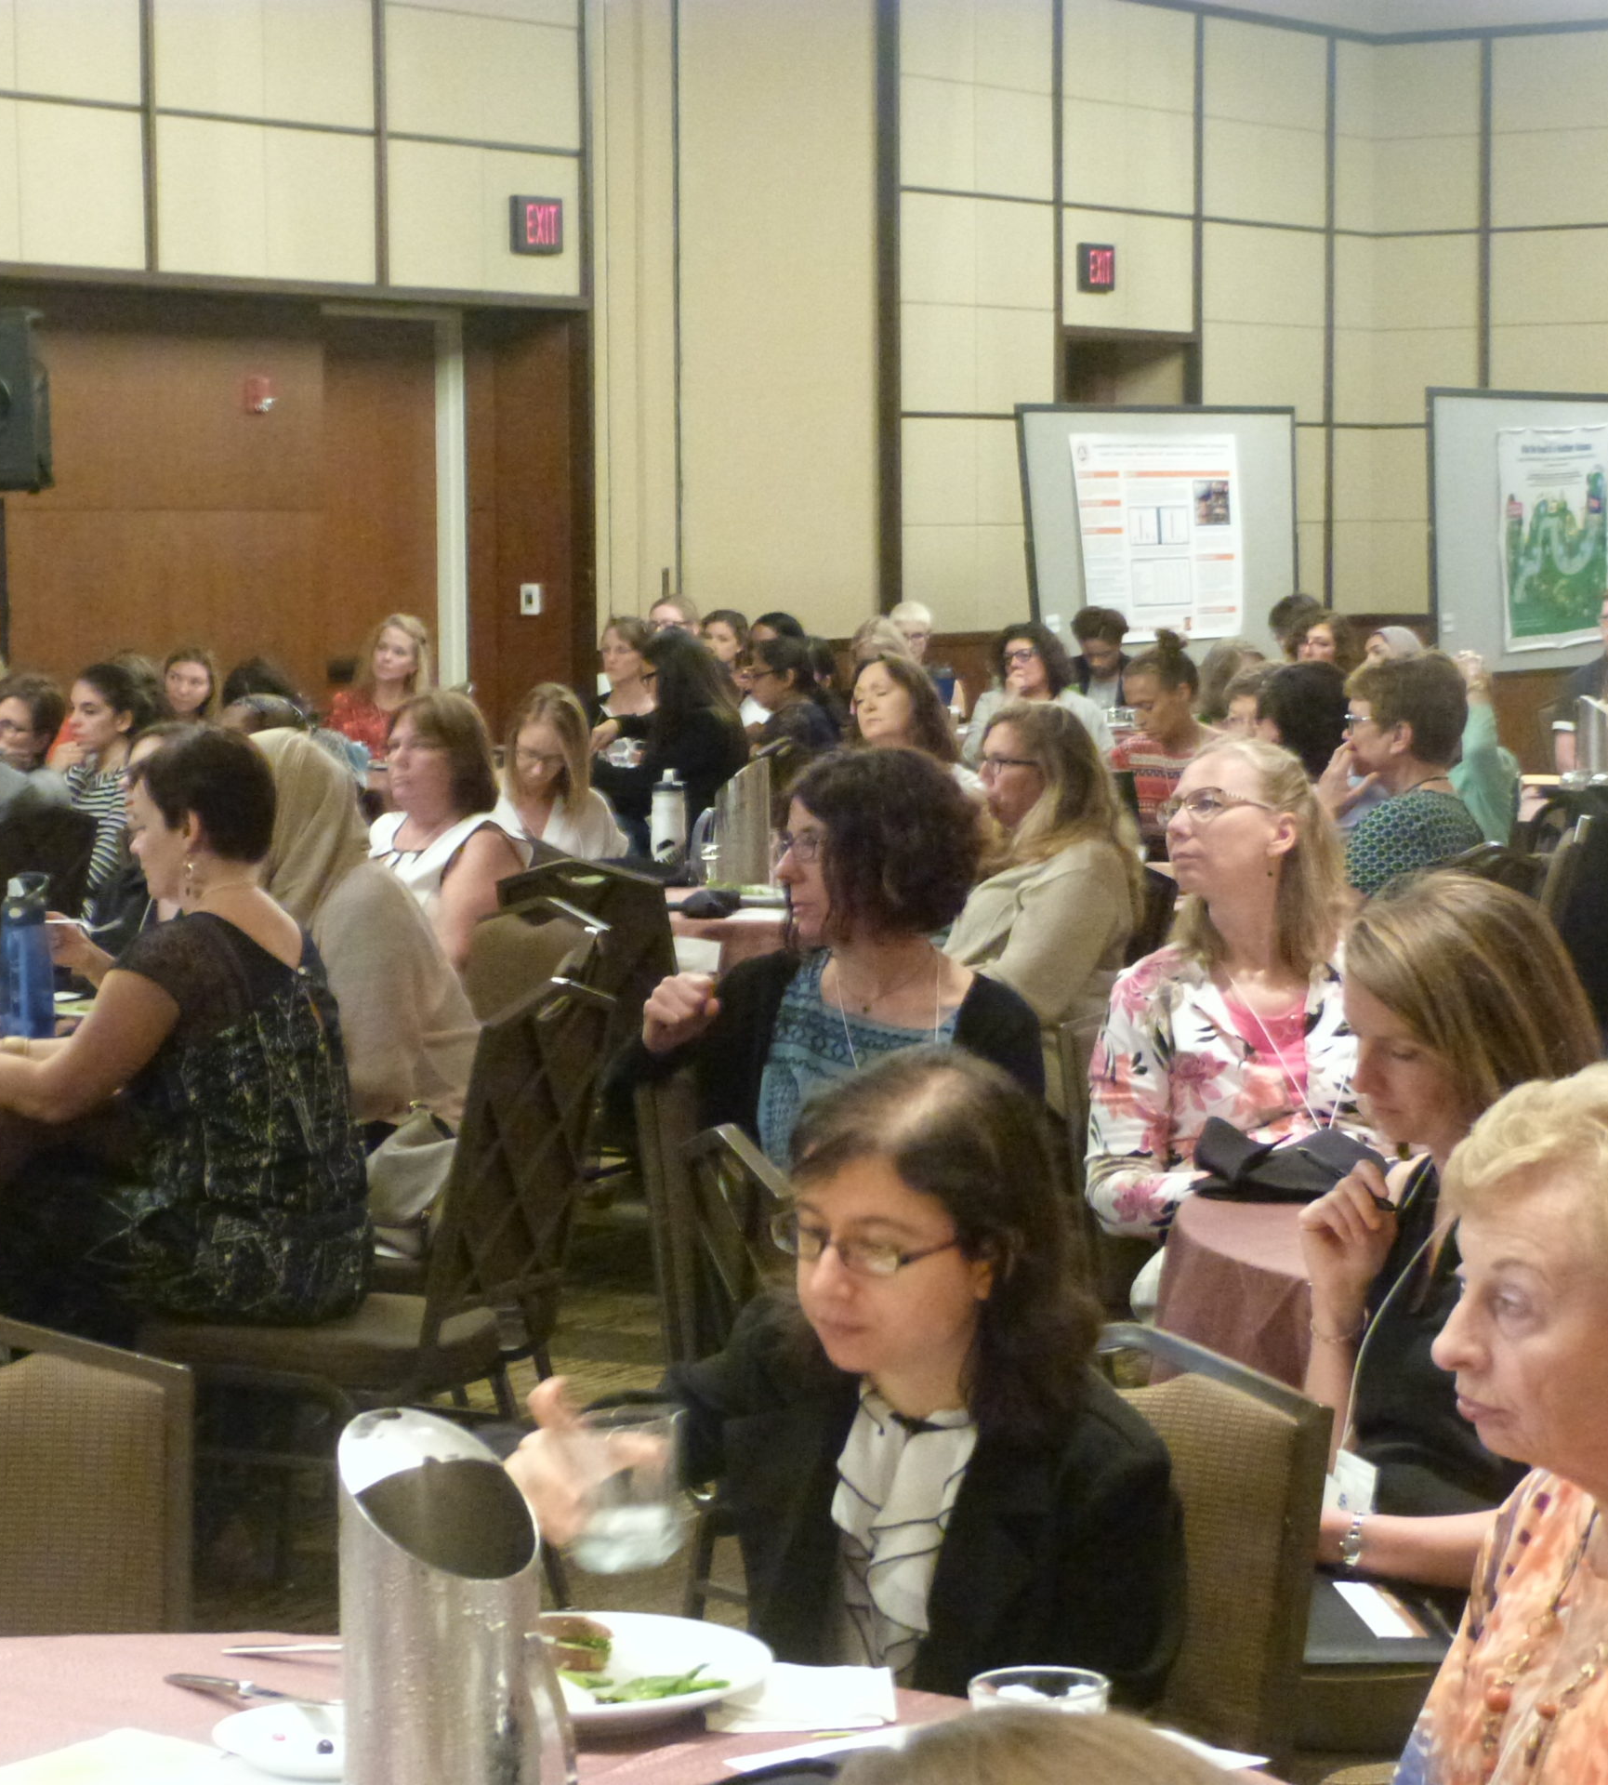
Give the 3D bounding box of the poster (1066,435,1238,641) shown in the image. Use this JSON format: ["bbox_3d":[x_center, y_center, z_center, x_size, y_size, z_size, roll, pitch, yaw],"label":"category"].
[{"bbox_3d":[1.517,-1.521,21.200,1.020,0.890,0.020,-4,1,-43],"label":"poster"}]

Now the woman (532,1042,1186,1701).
[{"bbox_3d":[0.010,0.703,3.850,0.520,1.190,0.740,2,5,30],"label":"woman"}]

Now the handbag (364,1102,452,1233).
[{"bbox_3d":[-0.591,0.421,7.642,0.270,0.210,0.140,1,4,14],"label":"handbag"}]

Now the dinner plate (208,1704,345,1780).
[{"bbox_3d":[-0.303,0.572,3.300,0.180,0.023,0.180,0,5,0],"label":"dinner plate"}]

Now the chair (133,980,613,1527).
[{"bbox_3d":[-0.585,0.586,7.291,0.590,0.930,0.440,2,5,25],"label":"chair"}]

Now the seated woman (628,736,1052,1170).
[{"bbox_3d":[0.040,0.462,6.450,0.580,1.260,0.720,0,5,9],"label":"seated woman"}]

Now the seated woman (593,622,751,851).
[{"bbox_3d":[-0.482,-0.089,13.467,0.720,1.270,0.470,3,5,37],"label":"seated woman"}]

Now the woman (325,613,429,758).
[{"bbox_3d":[-1.460,-0.271,16.169,0.480,1.270,0.750,2,5,27],"label":"woman"}]

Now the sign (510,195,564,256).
[{"bbox_3d":[-1.079,-2.678,19.913,0.050,0.225,0.330,2,5,31],"label":"sign"}]

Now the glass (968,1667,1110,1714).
[{"bbox_3d":[0.149,0.547,3.134,0.089,0.092,0.089,0,5,0],"label":"glass"}]

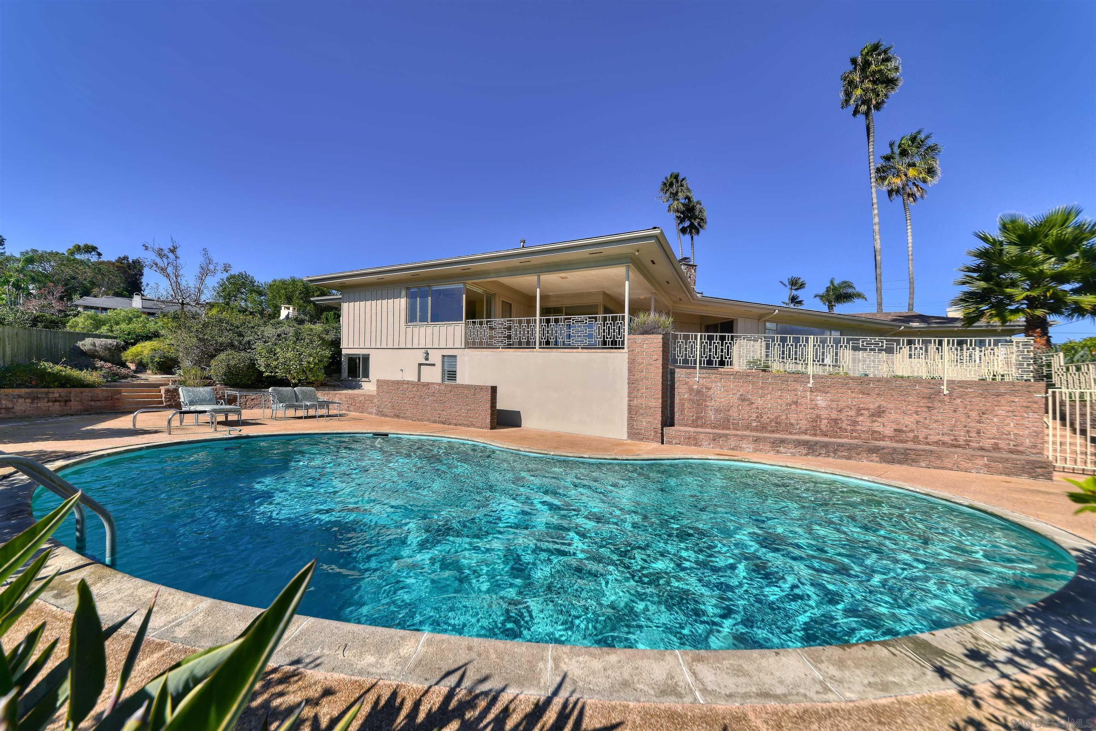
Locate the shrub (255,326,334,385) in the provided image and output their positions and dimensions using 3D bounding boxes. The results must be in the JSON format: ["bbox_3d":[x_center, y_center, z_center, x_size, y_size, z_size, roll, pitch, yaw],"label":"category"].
[{"bbox_3d":[-9.571,-0.388,13.800,2.500,2.200,2.300,-1,2,-35],"label":"shrub"}]

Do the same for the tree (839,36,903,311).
[{"bbox_3d":[24.388,-12.793,27.500,3.600,23.300,3.600,2,2,42],"label":"tree"}]

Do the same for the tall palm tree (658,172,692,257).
[{"bbox_3d":[14.613,-12.156,42.000,3.600,19.800,3.500,1,2,19],"label":"tall palm tree"}]

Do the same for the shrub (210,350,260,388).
[{"bbox_3d":[-11.647,0.127,13.600,1.480,1.360,1.400,-1,2,-41],"label":"shrub"}]

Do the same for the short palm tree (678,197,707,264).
[{"bbox_3d":[16.631,-10.778,42.000,3.200,17.000,3.200,1,2,22],"label":"short palm tree"}]

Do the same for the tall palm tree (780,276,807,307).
[{"bbox_3d":[32.221,-6.806,48.000,3.000,9.600,3.000,2,2,34],"label":"tall palm tree"}]

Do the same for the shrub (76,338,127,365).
[{"bbox_3d":[-19.588,-0.619,16.000,1.350,1.200,1.450,2,2,39],"label":"shrub"}]

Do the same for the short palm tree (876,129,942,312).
[{"bbox_3d":[27.159,-9.442,27.500,3.600,16.500,3.600,2,2,45],"label":"short palm tree"}]

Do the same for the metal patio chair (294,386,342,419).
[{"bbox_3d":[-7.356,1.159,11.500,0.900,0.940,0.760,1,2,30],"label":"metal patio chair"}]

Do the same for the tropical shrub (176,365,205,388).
[{"bbox_3d":[-12.784,0.384,13.100,0.780,0.800,0.750,-1,2,-44],"label":"tropical shrub"}]

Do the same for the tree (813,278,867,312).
[{"bbox_3d":[29.605,-5.246,37.000,4.200,7.200,4.200,2,2,39],"label":"tree"}]

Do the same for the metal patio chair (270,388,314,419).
[{"bbox_3d":[-7.877,1.137,11.150,0.850,0.950,0.740,1,2,30],"label":"metal patio chair"}]

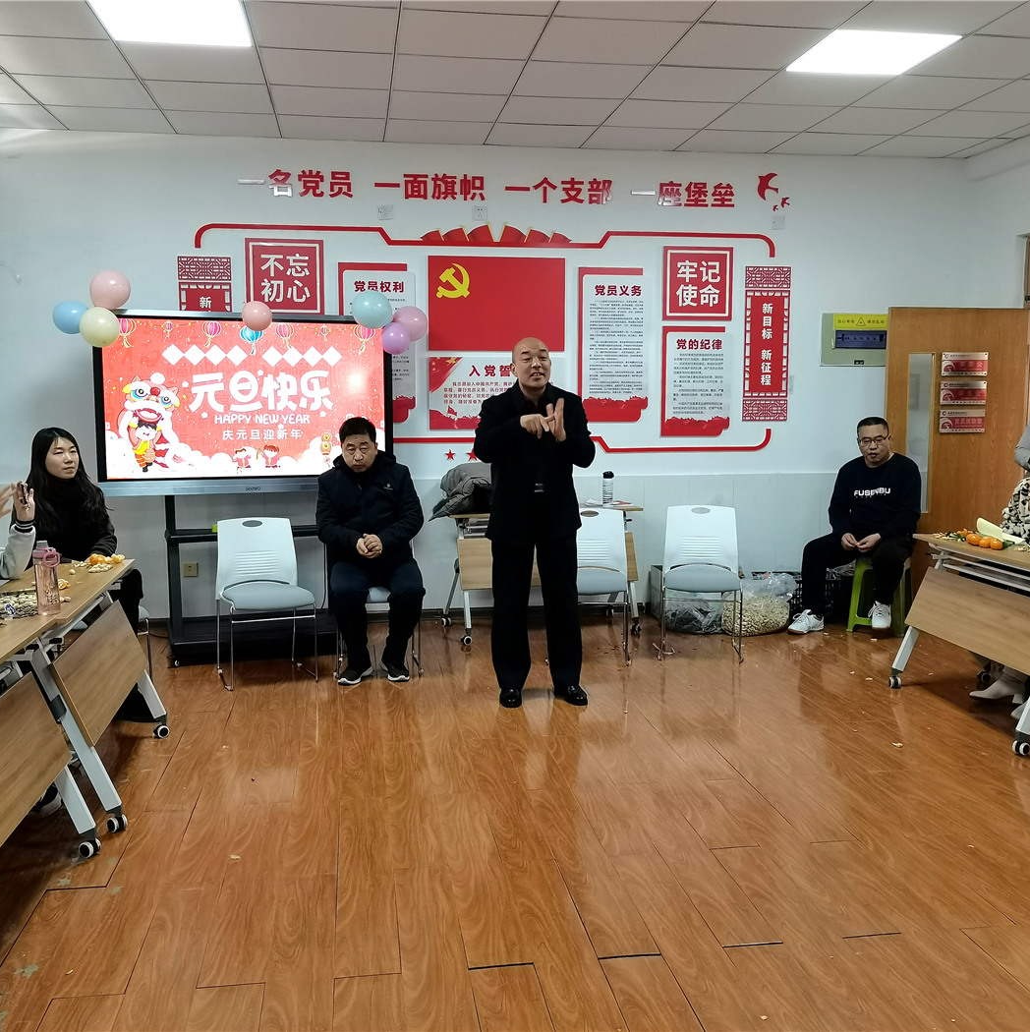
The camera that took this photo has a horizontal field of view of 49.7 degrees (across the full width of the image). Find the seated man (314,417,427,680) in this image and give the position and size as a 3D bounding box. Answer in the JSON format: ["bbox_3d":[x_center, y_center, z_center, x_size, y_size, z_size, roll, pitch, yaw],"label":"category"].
[{"bbox_3d":[-0.731,0.147,5.778,0.540,1.308,0.670,-1,6,-4],"label":"seated man"}]

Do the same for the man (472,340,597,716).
[{"bbox_3d":[0.084,0.031,5.115,0.540,1.685,0.500,-1,6,-5],"label":"man"}]

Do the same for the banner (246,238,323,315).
[{"bbox_3d":[-1.380,-1.432,6.693,0.455,0.455,0.020,-1,7,-8],"label":"banner"}]

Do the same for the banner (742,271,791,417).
[{"bbox_3d":[1.644,-1.110,7.230,0.308,0.990,0.025,-1,6,-8],"label":"banner"}]

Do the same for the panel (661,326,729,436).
[{"bbox_3d":[1.180,-0.864,7.188,0.462,0.704,0.025,-1,6,-8],"label":"panel"}]

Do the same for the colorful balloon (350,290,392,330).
[{"bbox_3d":[-0.828,-1.184,6.401,0.235,0.232,0.235,-2,7,-19],"label":"colorful balloon"}]

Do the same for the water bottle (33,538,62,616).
[{"bbox_3d":[-1.488,0.194,3.552,0.078,0.236,0.075,-3,7,-26],"label":"water bottle"}]

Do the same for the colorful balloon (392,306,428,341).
[{"bbox_3d":[-0.619,-1.130,6.555,0.212,0.212,0.212,-2,7,-19],"label":"colorful balloon"}]

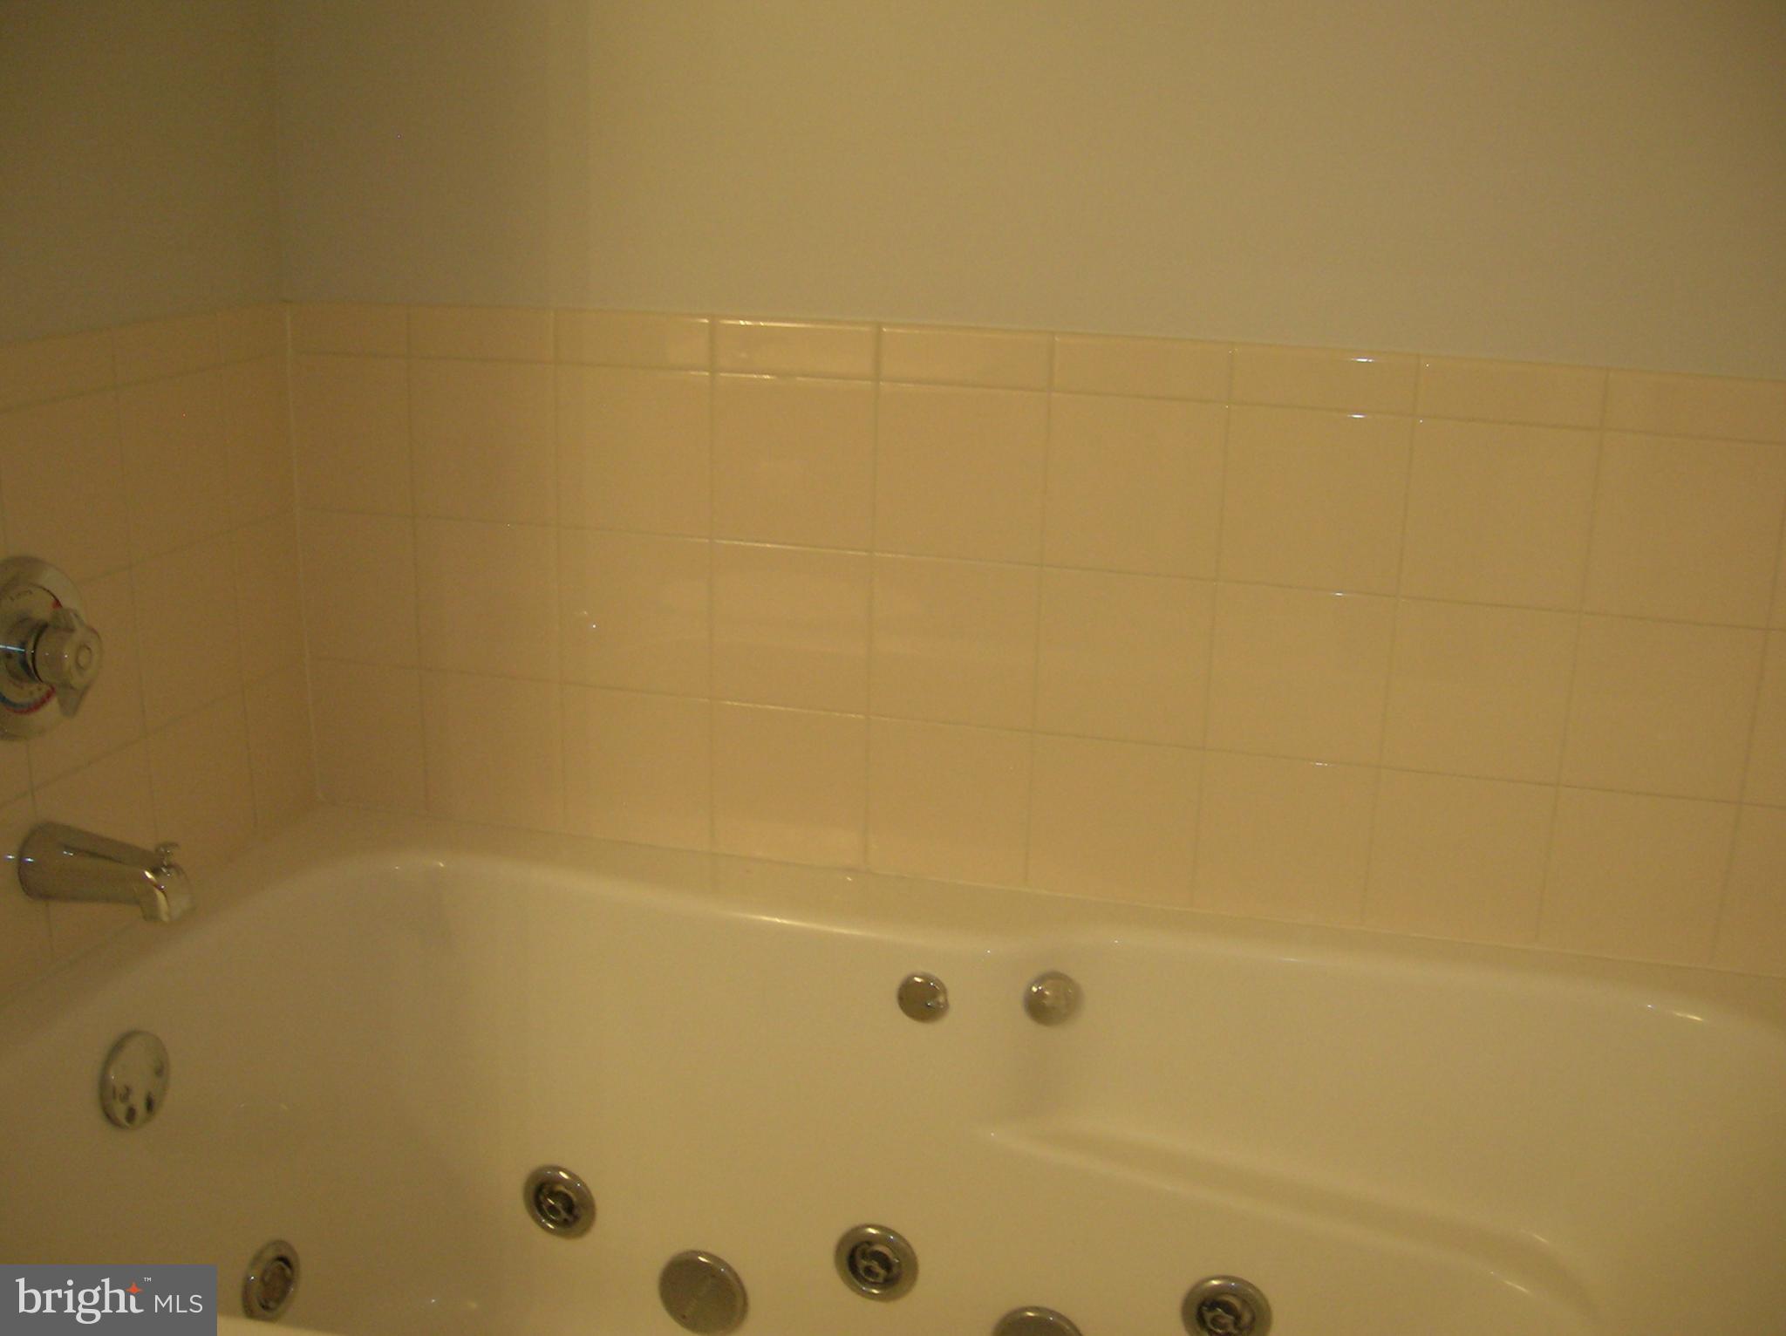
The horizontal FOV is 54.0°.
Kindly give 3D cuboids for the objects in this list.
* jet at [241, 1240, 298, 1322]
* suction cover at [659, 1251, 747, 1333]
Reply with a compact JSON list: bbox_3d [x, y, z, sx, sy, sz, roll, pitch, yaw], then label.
[{"bbox_3d":[-0.543,0.542,1.543,0.022,0.076,0.076,2,15,21],"label":"jet"},{"bbox_3d":[-0.180,0.590,1.641,0.091,0.091,0.022,6,14,16],"label":"suction cover"}]

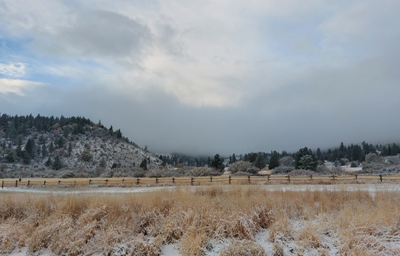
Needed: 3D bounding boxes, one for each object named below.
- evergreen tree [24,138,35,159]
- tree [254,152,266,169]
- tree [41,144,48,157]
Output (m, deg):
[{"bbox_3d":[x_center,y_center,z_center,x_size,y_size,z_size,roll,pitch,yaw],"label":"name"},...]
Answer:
[{"bbox_3d":[-116.480,14.217,190.000,7.537,14.046,7.537,0,-8,0],"label":"evergreen tree"},{"bbox_3d":[26.181,14.432,120.000,5.193,7.227,5.193,0,-8,0],"label":"tree"},{"bbox_3d":[-114.772,16.818,205.000,5.545,9.241,5.545,0,-8,0],"label":"tree"}]

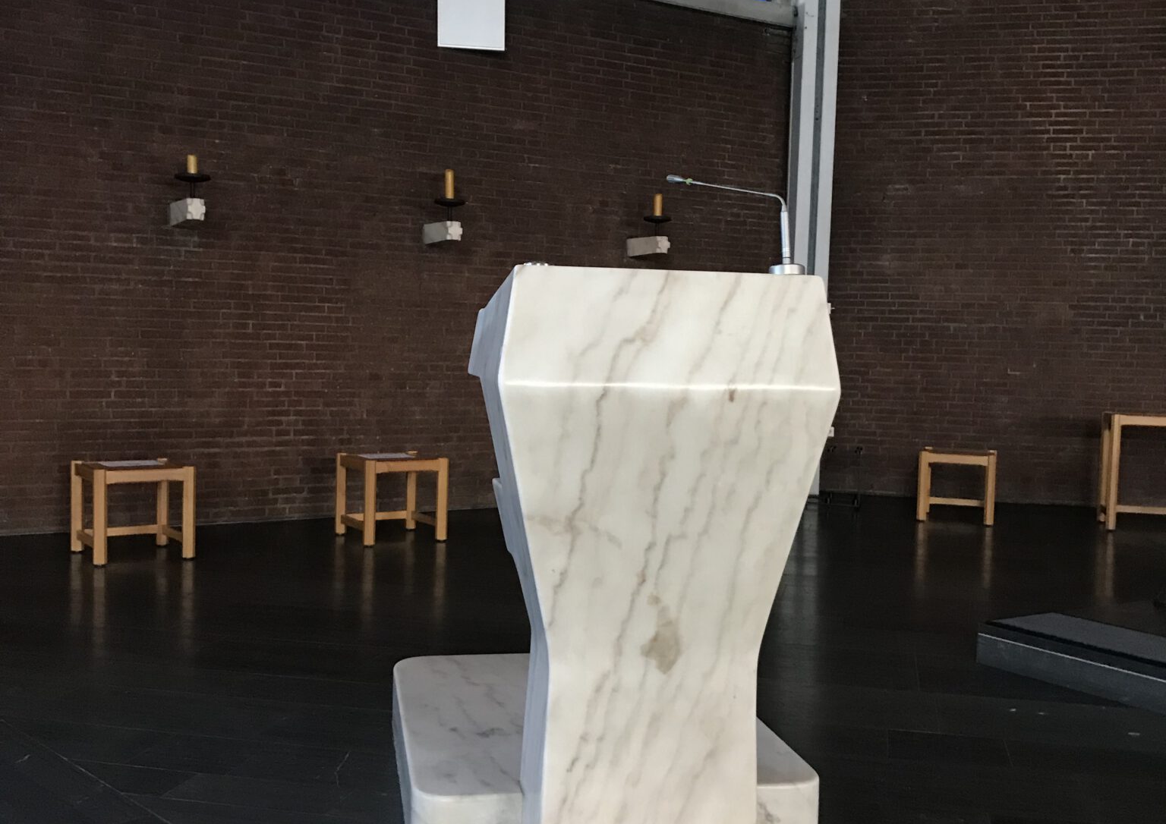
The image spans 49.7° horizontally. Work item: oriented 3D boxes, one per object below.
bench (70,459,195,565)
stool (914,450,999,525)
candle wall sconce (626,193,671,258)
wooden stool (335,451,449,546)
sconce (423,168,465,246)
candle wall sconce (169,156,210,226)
[{"bbox_3d":[-2.446,0.535,6.839,0.519,0.501,0.488,-2,5,-36],"label":"bench"},{"bbox_3d":[2.627,0.516,8.891,0.512,0.495,0.475,2,4,13],"label":"stool"},{"bbox_3d":[0.491,-1.380,9.295,0.225,0.433,0.390,-1,5,-32],"label":"candle wall sconce"},{"bbox_3d":[-1.163,0.519,7.657,0.526,0.503,0.495,-1,5,-32],"label":"wooden stool"},{"bbox_3d":[-0.920,-1.372,8.400,0.225,0.475,0.390,-1,5,-32],"label":"sconce"},{"bbox_3d":[-2.351,-1.312,7.497,0.225,0.415,0.390,-1,5,-32],"label":"candle wall sconce"}]

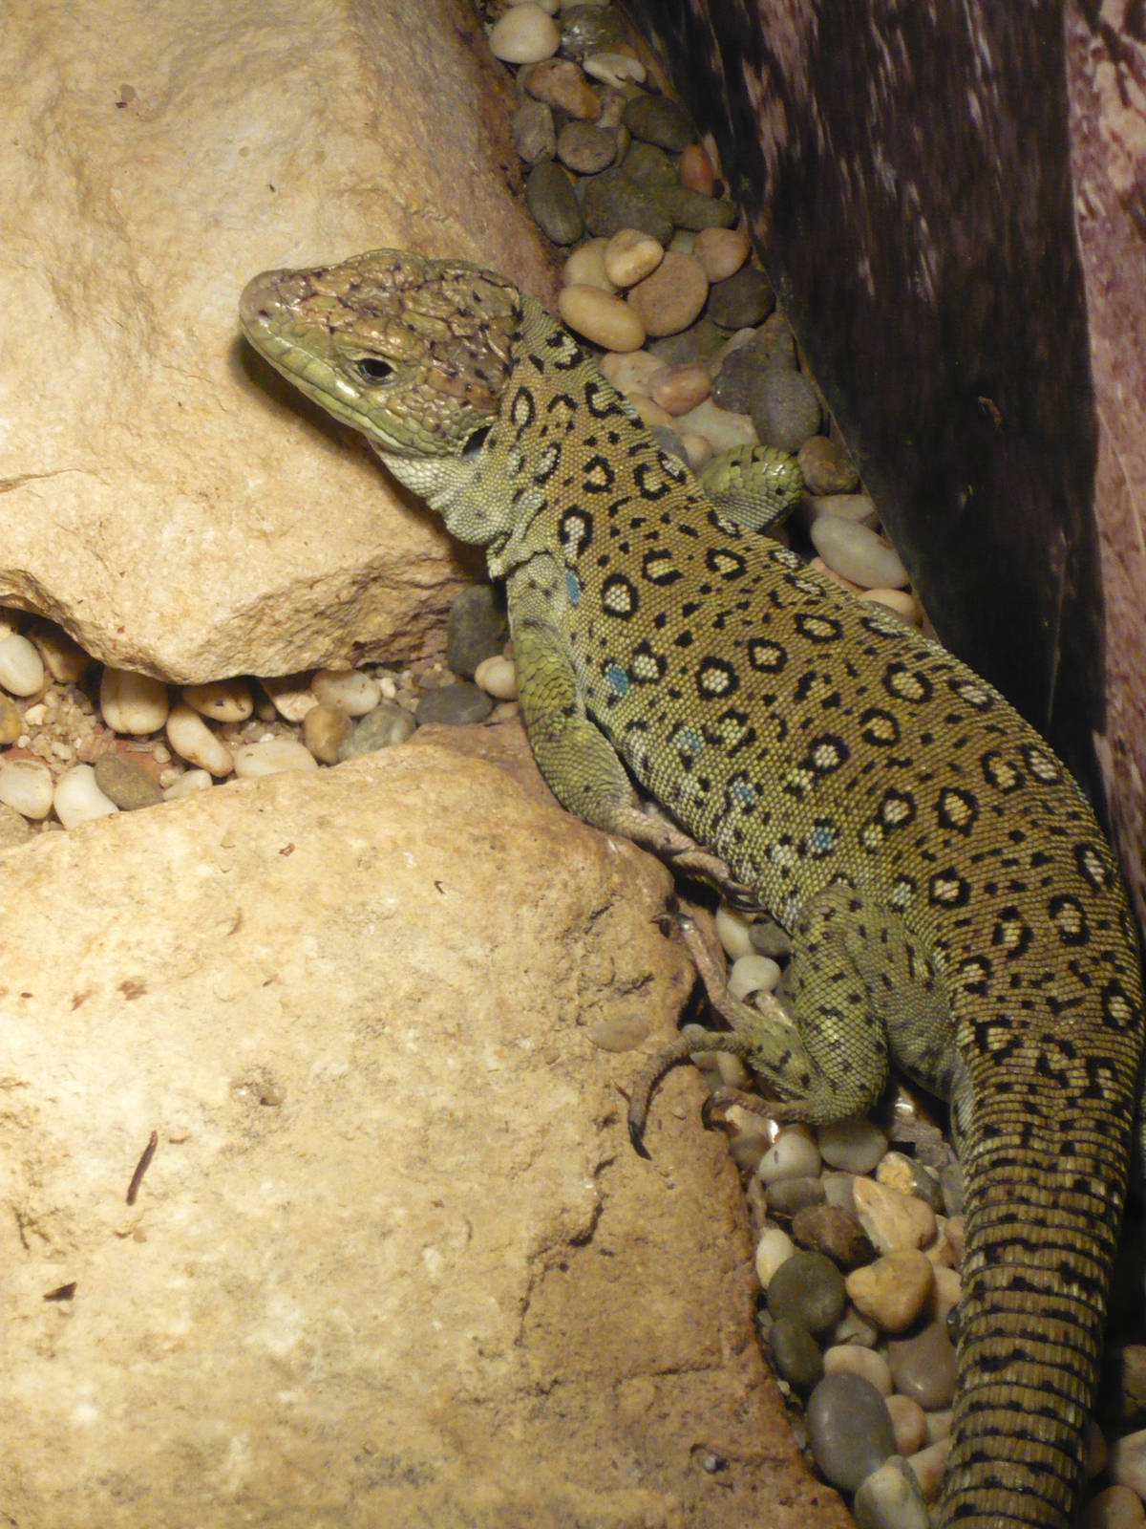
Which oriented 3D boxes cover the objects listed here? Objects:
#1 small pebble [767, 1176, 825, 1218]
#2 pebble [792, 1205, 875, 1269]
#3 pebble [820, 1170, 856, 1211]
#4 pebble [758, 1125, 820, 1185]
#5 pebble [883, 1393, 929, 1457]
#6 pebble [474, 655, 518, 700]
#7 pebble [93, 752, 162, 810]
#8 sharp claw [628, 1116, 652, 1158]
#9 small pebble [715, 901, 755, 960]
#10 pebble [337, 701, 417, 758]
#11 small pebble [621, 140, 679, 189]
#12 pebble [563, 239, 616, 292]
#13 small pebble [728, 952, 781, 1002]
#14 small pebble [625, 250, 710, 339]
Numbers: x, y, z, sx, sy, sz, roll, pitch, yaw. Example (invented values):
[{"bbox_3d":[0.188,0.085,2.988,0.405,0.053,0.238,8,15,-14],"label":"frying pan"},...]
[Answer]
[{"bbox_3d":[0.044,0.084,0.863,0.012,0.007,0.011,0,50,4],"label":"small pebble"},{"bbox_3d":[0.050,0.091,0.855,0.019,0.008,0.011,30,58,25],"label":"pebble"},{"bbox_3d":[0.050,0.080,0.818,0.009,0.006,0.010,-30,55,-24],"label":"pebble"},{"bbox_3d":[0.041,0.073,0.824,0.011,0.008,0.013,29,54,24],"label":"pebble"},{"bbox_3d":[0.062,0.125,0.833,0.010,0.007,0.014,-6,48,1],"label":"pebble"},{"bbox_3d":[-0.015,-0.018,0.906,0.010,0.007,0.011,-26,53,-21],"label":"pebble"},{"bbox_3d":[-0.096,0.004,0.957,0.020,0.007,0.011,35,60,31],"label":"pebble"},{"bbox_3d":[0.011,0.064,0.752,0.002,0.003,0.008,-28,72,-18],"label":"sharp claw"},{"bbox_3d":[0.033,0.034,0.912,0.008,0.007,0.016,-17,51,-10],"label":"small pebble"},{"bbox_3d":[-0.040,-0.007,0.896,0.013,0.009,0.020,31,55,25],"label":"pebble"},{"bbox_3d":[0.016,-0.127,0.940,0.014,0.008,0.013,35,60,28],"label":"small pebble"},{"bbox_3d":[0.005,-0.118,1.054,0.014,0.009,0.019,7,50,12],"label":"pebble"},{"bbox_3d":[0.035,0.041,0.853,0.010,0.007,0.012,19,51,16],"label":"small pebble"},{"bbox_3d":[0.022,-0.112,1.046,0.020,0.013,0.026,8,50,13],"label":"small pebble"}]

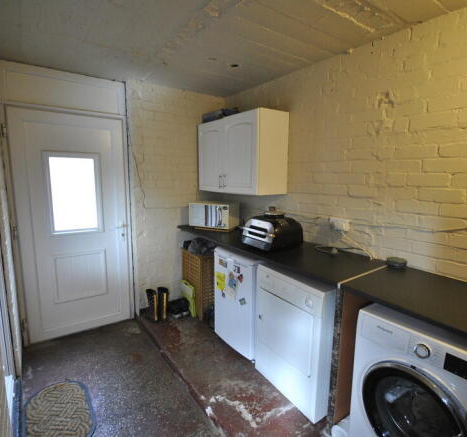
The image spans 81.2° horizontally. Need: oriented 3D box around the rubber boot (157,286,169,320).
[{"bbox_3d":[-0.751,0.855,2.869,0.105,0.345,0.260,-2,9,-21],"label":"rubber boot"}]

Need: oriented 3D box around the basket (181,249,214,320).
[{"bbox_3d":[-0.308,0.685,3.043,0.350,0.655,0.450,-5,10,-35],"label":"basket"}]

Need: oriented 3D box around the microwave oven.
[{"bbox_3d":[-0.197,-0.039,2.933,0.456,0.246,0.296,4,9,22],"label":"microwave oven"}]

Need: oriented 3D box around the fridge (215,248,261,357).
[{"bbox_3d":[0.227,0.701,2.429,0.560,0.843,0.550,-5,10,-35],"label":"fridge"}]

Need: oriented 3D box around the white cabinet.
[{"bbox_3d":[0.056,-0.622,2.751,0.342,0.711,1.010,-5,10,-35],"label":"white cabinet"}]

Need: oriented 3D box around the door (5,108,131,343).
[{"bbox_3d":[-1.411,0.086,2.469,0.840,1.973,0.060,-5,10,-35],"label":"door"}]

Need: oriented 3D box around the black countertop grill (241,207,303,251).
[{"bbox_3d":[0.329,0.080,2.252,0.410,0.280,0.315,-8,13,-43],"label":"black countertop grill"}]

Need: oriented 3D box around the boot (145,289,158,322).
[{"bbox_3d":[-0.858,0.860,2.824,0.105,0.345,0.260,-3,9,-25],"label":"boot"}]

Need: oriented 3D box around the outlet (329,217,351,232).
[{"bbox_3d":[0.799,0.045,2.041,0.040,0.087,0.147,-5,10,-35],"label":"outlet"}]

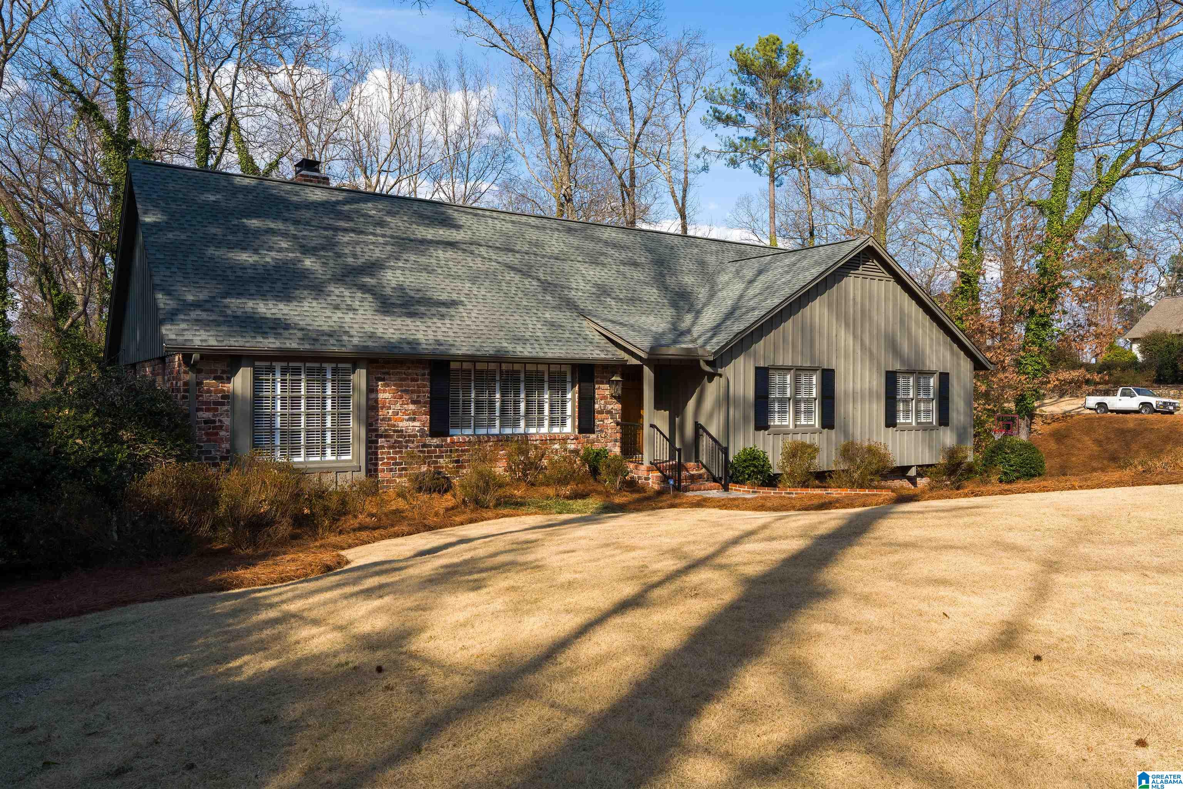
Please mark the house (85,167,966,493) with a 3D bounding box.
[{"bbox_3d":[-0.495,-1.414,22.399,19.950,7.200,10.350,0,0,-34],"label":"house"}]

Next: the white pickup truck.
[{"bbox_3d":[28.900,0.410,47.500,1.700,1.570,4.600,0,0,-18],"label":"white pickup truck"}]

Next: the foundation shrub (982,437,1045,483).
[{"bbox_3d":[11.081,1.712,23.300,1.651,1.190,1.568,0,0,-34],"label":"foundation shrub"}]

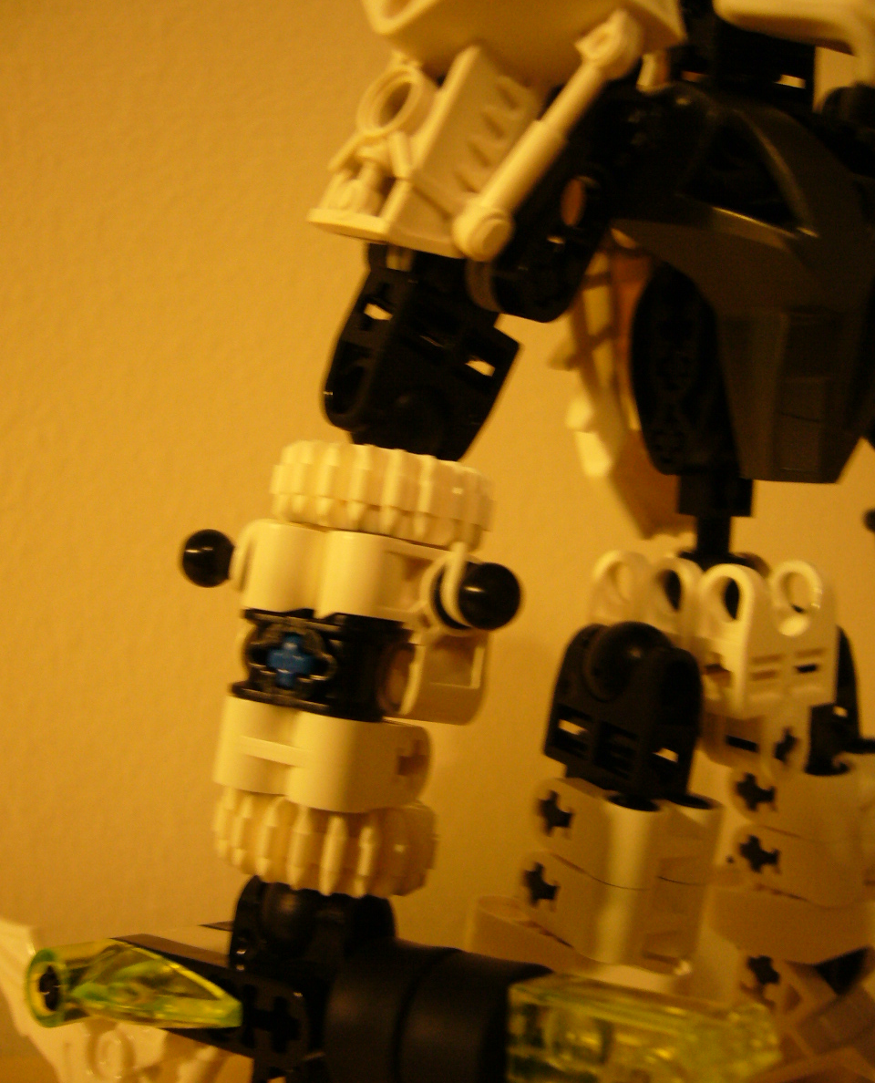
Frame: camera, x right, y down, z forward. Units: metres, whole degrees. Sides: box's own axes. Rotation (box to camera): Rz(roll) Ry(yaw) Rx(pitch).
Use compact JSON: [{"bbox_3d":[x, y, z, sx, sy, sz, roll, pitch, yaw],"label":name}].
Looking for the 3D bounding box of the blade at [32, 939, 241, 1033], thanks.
[{"bbox_3d":[-0.031,0.046,0.123,0.021,0.009,0.008,13,-8,-39],"label":"blade"}]

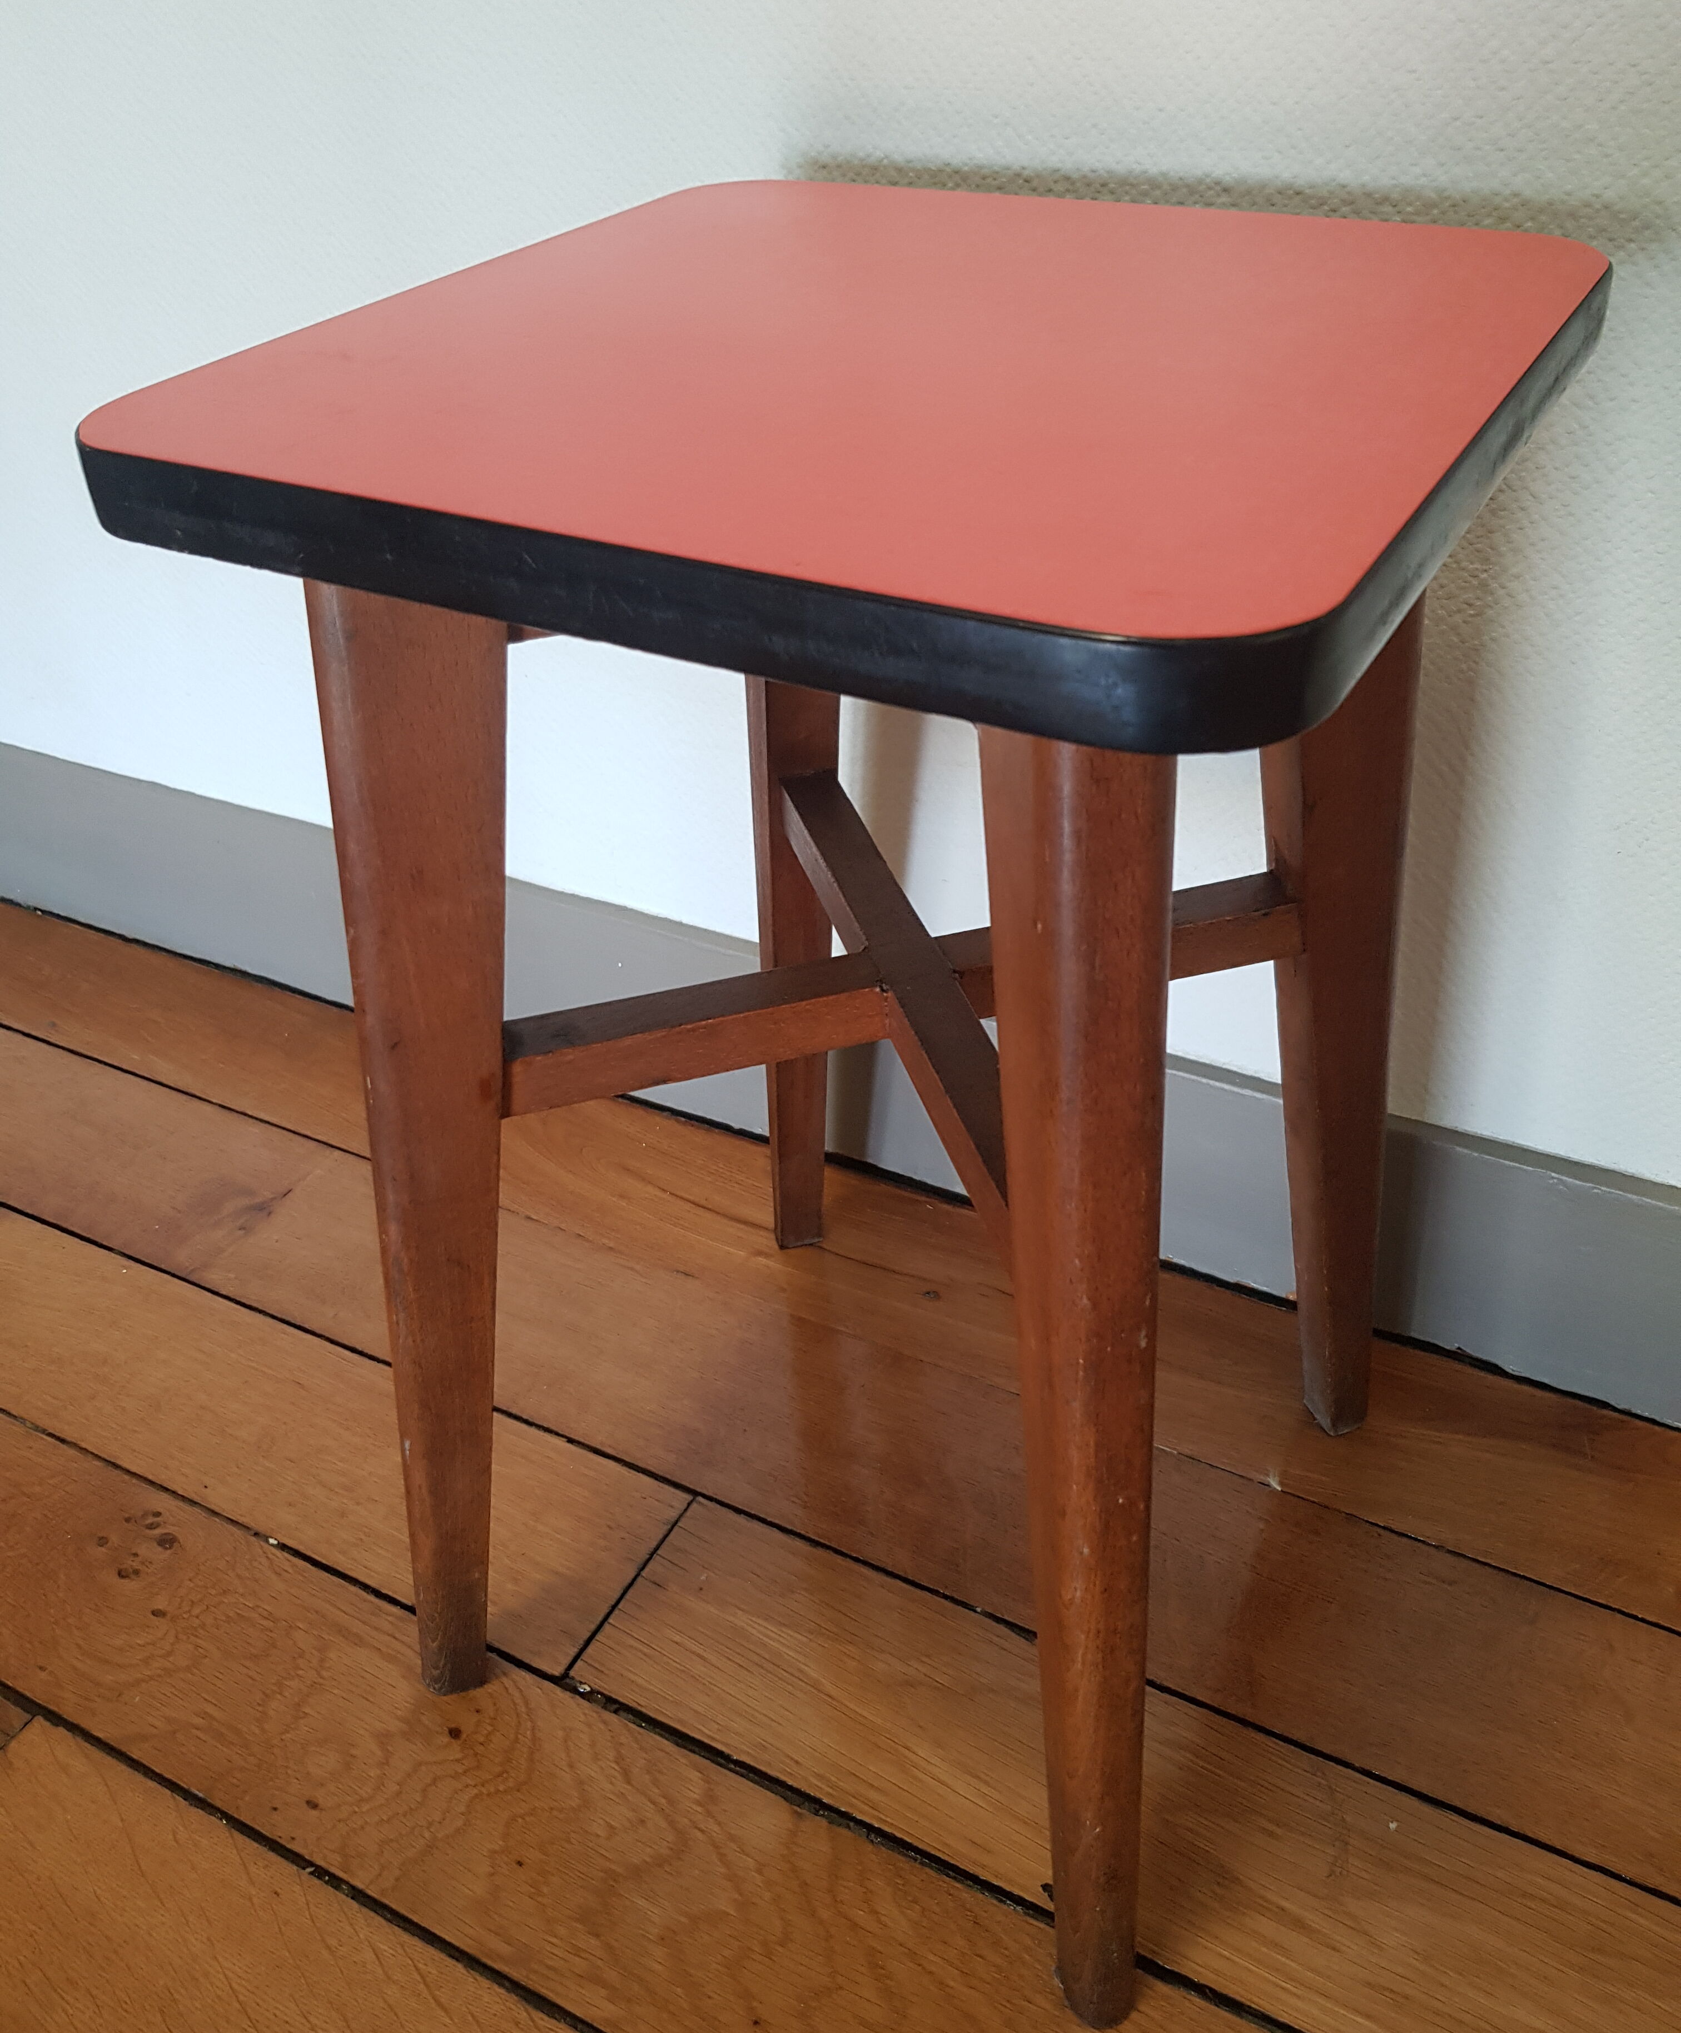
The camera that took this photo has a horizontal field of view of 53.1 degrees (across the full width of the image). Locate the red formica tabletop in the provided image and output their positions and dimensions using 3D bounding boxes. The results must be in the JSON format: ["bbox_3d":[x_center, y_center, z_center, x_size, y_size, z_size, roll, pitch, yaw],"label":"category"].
[{"bbox_3d":[0.014,-0.155,0.405,0.281,0.021,0.281,17,41,25],"label":"red formica tabletop"}]

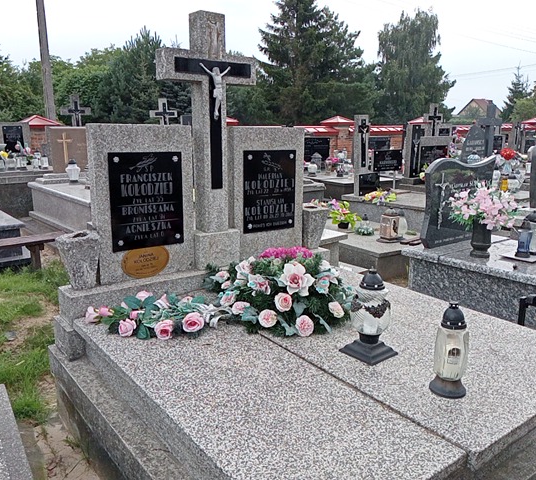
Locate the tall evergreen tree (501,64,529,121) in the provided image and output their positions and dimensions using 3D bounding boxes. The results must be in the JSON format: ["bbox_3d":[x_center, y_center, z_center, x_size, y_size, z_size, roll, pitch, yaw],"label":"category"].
[{"bbox_3d":[19.630,-10.601,40.249,2.700,5.501,2.700,7,15,24],"label":"tall evergreen tree"}]

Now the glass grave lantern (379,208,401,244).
[{"bbox_3d":[1.212,-0.151,5.125,0.170,0.320,0.170,-9,16,-35],"label":"glass grave lantern"}]

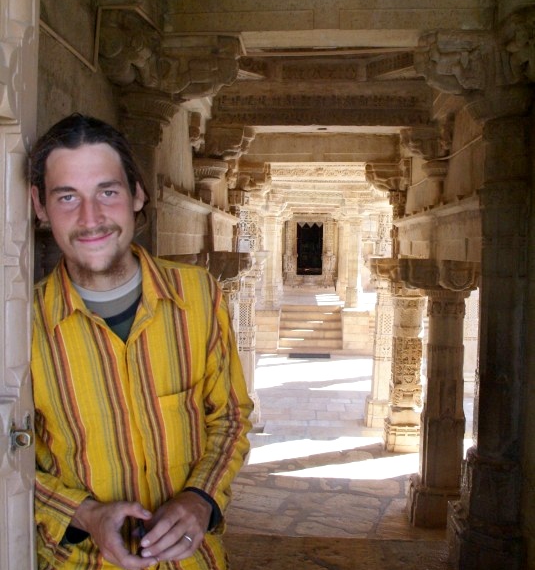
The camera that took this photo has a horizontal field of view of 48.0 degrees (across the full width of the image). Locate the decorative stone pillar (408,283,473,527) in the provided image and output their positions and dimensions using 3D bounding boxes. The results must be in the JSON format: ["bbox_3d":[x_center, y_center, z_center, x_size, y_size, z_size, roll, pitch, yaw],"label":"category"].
[{"bbox_3d":[1.120,0.736,3.884,0.420,1.506,0.420,0,3,4],"label":"decorative stone pillar"}]

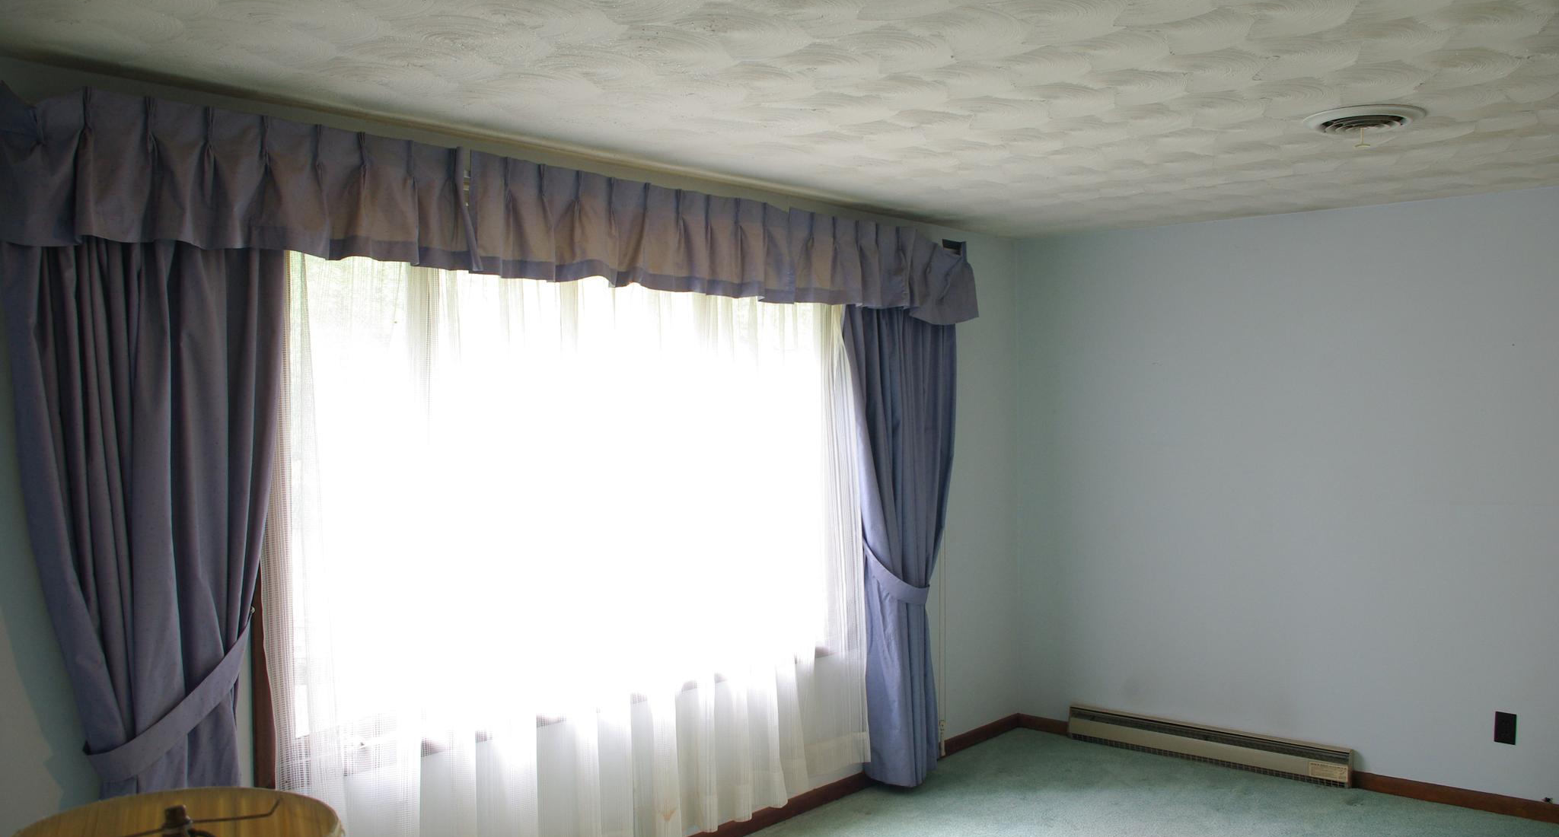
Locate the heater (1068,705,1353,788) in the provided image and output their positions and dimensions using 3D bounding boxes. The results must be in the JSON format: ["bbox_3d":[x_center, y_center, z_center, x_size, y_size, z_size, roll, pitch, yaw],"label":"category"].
[{"bbox_3d":[1.827,1.417,5.055,1.250,0.152,0.060,0,1,42],"label":"heater"}]

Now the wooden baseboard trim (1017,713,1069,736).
[{"bbox_3d":[1.255,1.470,5.607,0.276,0.069,0.018,0,1,42],"label":"wooden baseboard trim"}]

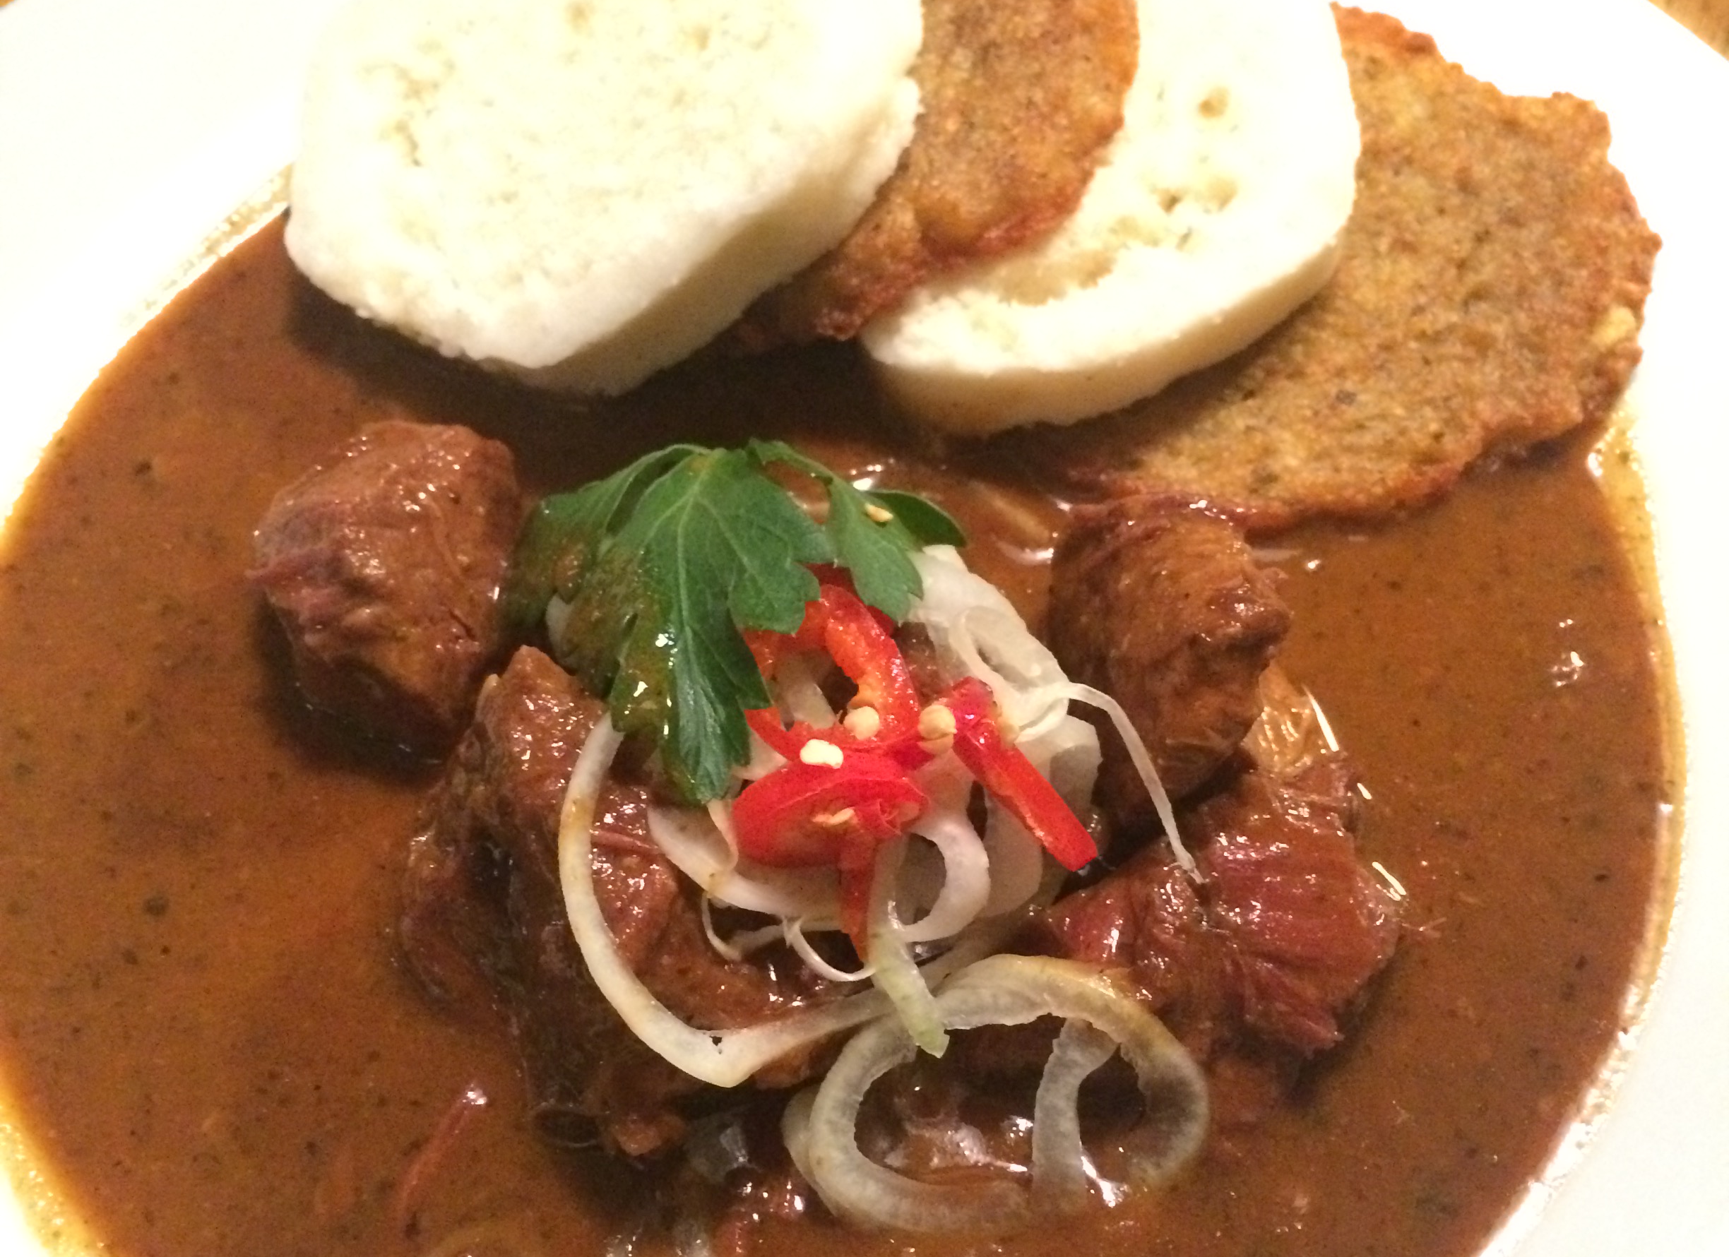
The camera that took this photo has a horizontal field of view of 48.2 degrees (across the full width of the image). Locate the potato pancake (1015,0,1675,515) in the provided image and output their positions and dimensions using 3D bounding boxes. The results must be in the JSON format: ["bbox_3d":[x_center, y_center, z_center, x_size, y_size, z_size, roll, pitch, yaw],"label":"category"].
[{"bbox_3d":[0.055,-0.047,0.247,0.084,0.013,0.083,-6,62,4],"label":"potato pancake"}]

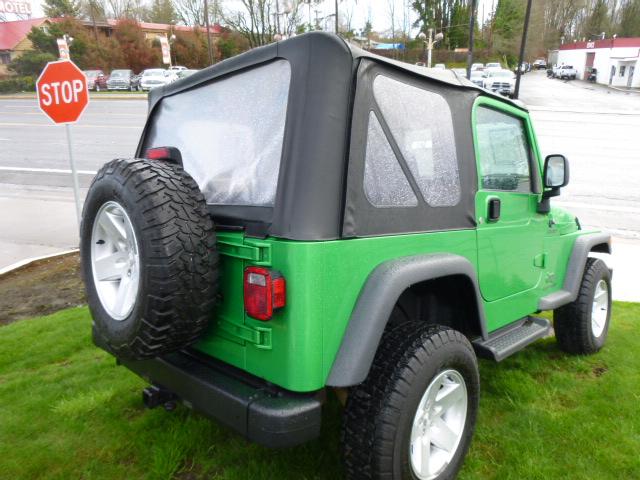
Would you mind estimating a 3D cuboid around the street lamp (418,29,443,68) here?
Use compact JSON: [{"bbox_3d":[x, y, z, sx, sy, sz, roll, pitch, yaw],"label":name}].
[{"bbox_3d":[7.059,-11.273,29.739,1.420,4.200,0.500,3,21,11],"label":"street lamp"}]

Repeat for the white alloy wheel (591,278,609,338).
[{"bbox_3d":[2.046,0.521,3.556,0.200,0.430,0.430,3,7,44],"label":"white alloy wheel"}]

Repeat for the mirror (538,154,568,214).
[{"bbox_3d":[1.319,-0.319,2.618,0.152,0.299,0.112,6,7,44],"label":"mirror"}]

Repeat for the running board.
[{"bbox_3d":[1.026,0.500,2.441,0.142,0.076,0.721,6,7,44],"label":"running board"}]

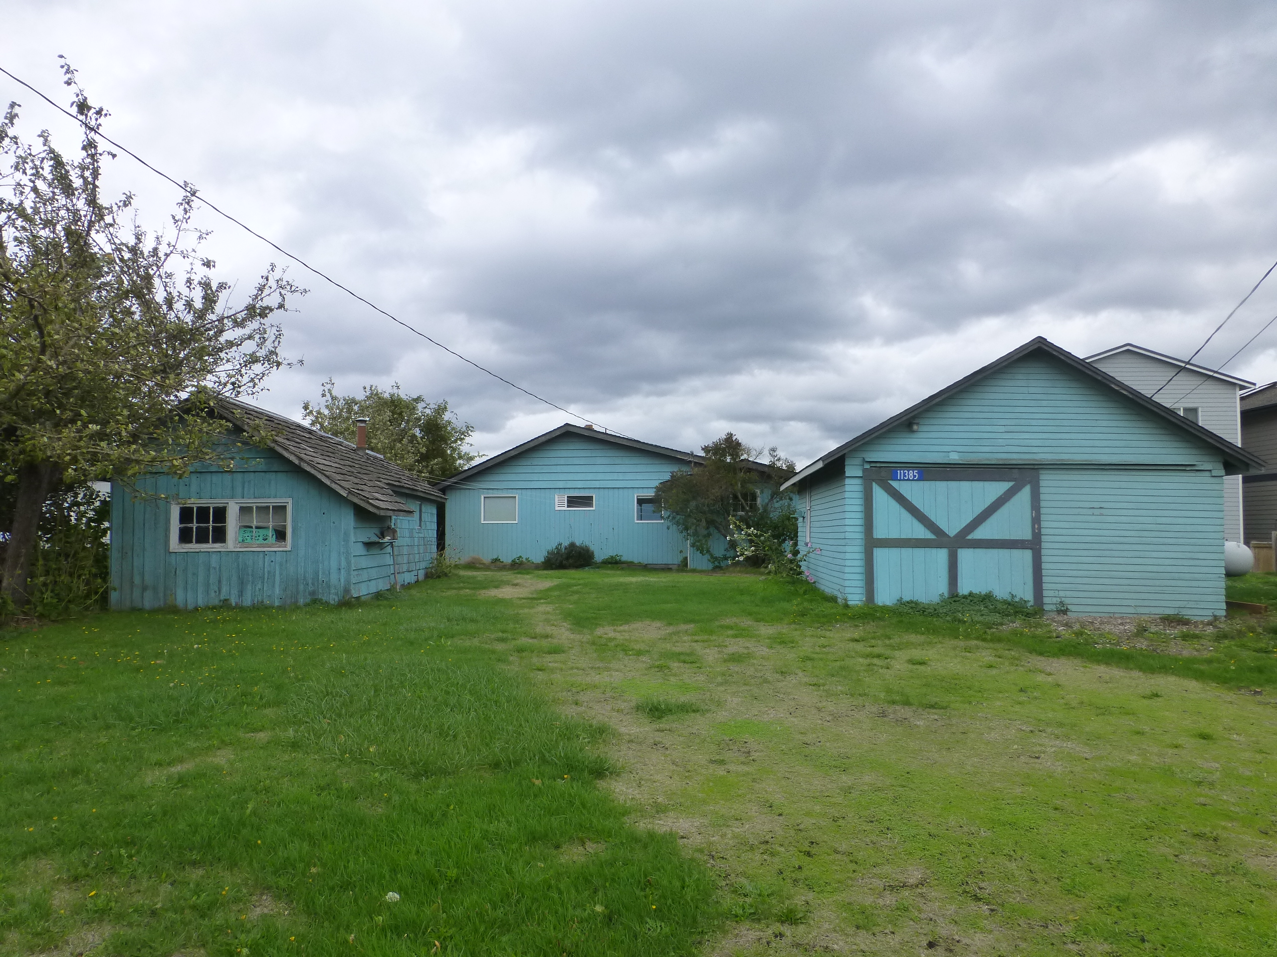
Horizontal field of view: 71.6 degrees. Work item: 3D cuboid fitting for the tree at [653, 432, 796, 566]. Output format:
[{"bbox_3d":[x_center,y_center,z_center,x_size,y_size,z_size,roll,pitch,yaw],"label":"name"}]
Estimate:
[{"bbox_3d":[2.597,0.710,26.800,4.000,4.100,3.400,0,-3,0],"label":"tree"}]

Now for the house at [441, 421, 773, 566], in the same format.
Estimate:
[{"bbox_3d":[-0.211,0.827,33.859,12.360,4.850,9.000,0,-3,11],"label":"house"}]

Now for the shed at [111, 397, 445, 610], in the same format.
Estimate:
[{"bbox_3d":[-6.703,0.579,18.078,4.560,3.400,7.180,0,-3,-1],"label":"shed"}]

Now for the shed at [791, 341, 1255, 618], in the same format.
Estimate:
[{"bbox_3d":[6.876,0.195,18.590,7.040,4.500,8.120,0,-3,4],"label":"shed"}]

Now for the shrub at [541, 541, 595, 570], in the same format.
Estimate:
[{"bbox_3d":[-2.287,2.516,29.000,1.700,0.980,1.300,0,-3,11],"label":"shrub"}]

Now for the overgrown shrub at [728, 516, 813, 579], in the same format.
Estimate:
[{"bbox_3d":[3.359,1.762,22.500,2.050,1.600,1.800,0,-3,4],"label":"overgrown shrub"}]

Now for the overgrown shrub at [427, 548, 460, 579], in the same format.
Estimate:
[{"bbox_3d":[-4.748,2.071,21.500,0.800,0.720,0.700,0,-3,0],"label":"overgrown shrub"}]

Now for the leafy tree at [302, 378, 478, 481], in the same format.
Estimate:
[{"bbox_3d":[-8.750,-0.192,31.000,5.700,6.100,5.200,0,-3,0],"label":"leafy tree"}]

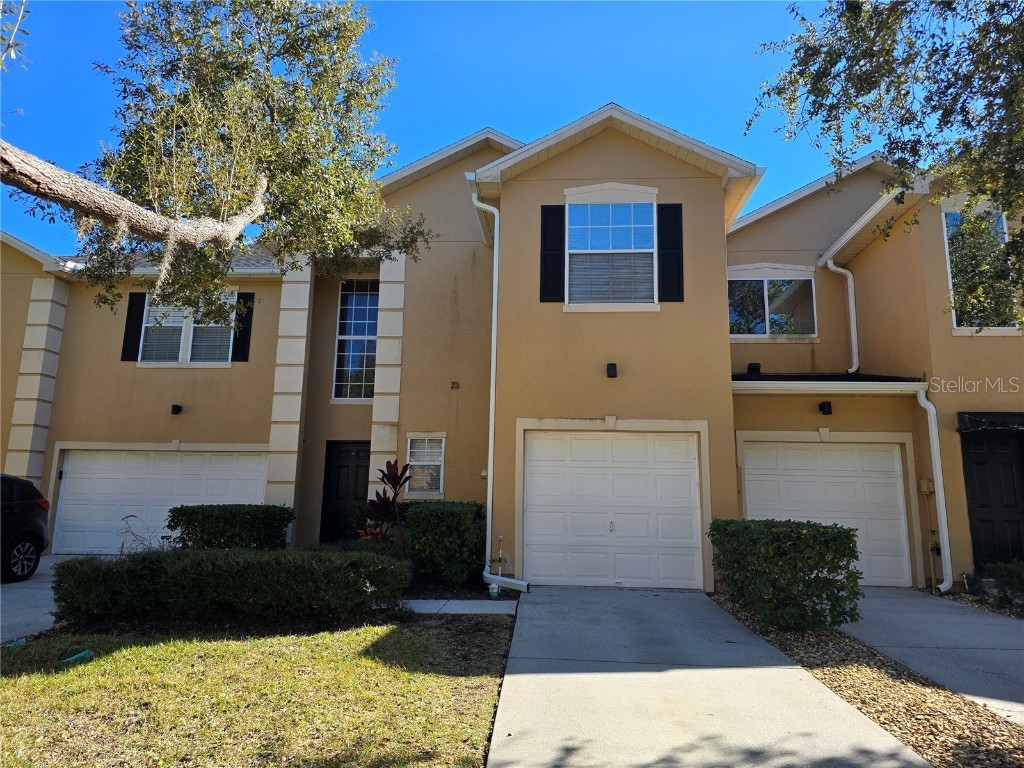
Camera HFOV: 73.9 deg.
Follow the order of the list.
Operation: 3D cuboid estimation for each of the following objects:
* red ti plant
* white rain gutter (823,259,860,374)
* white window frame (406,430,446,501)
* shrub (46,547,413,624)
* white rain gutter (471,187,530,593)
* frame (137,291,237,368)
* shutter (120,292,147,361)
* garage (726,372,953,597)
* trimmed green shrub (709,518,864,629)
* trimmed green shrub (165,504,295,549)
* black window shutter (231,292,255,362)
[{"bbox_3d":[-1.917,1.971,10.431,0.600,1.550,0.580,0,-10,3],"label":"red ti plant"},{"bbox_3d":[6.083,-1.234,12.522,0.440,2.130,0.130,0,-10,3],"label":"white rain gutter"},{"bbox_3d":[-1.490,1.420,11.858,0.660,1.140,0.100,0,-10,3],"label":"white window frame"},{"bbox_3d":[-2.996,2.246,7.646,3.600,0.700,0.850,2,-10,-4],"label":"shrub"},{"bbox_3d":[-0.161,-0.078,9.613,0.880,5.720,0.550,0,-10,4],"label":"white rain gutter"},{"bbox_3d":[-6.884,-1.151,14.367,1.980,1.660,0.100,0,-10,3],"label":"frame"},{"bbox_3d":[-8.009,-1.206,14.396,0.385,1.500,0.050,0,-10,3],"label":"shutter"},{"bbox_3d":[4.743,1.447,9.954,3.000,3.020,0.300,0,-10,4],"label":"garage"},{"bbox_3d":[3.129,2.166,7.984,1.150,1.100,1.700,0,-10,4],"label":"trimmed green shrub"},{"bbox_3d":[-4.058,2.271,9.826,1.550,1.030,0.850,0,-10,4],"label":"trimmed green shrub"},{"bbox_3d":[-5.745,-1.226,14.550,0.370,1.525,0.045,0,-10,4],"label":"black window shutter"}]

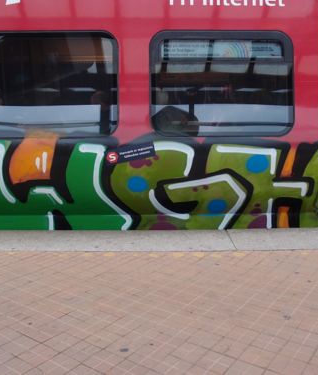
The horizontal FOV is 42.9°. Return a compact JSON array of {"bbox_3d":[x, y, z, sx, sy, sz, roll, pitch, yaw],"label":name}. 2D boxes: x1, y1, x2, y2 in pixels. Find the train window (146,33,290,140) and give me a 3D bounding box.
[{"bbox_3d":[0.600,-0.996,3.900,1.370,1.010,0.070,0,0,-1],"label":"train window"}]

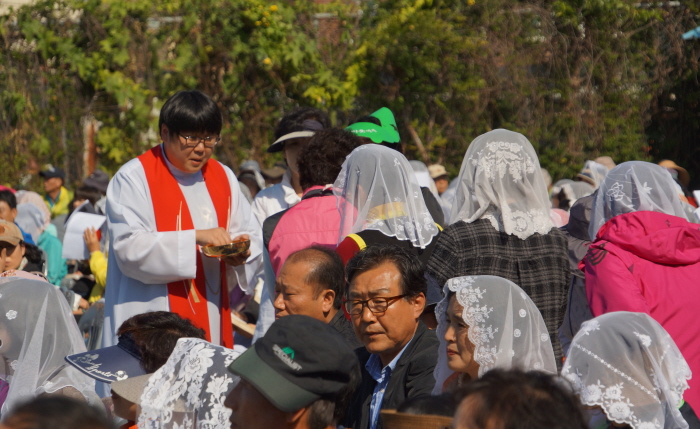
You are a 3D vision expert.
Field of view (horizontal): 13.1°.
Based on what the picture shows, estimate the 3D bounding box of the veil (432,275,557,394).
[{"bbox_3d":[0.338,0.289,7.100,0.300,0.310,0.280,-1,2,-31],"label":"veil"}]

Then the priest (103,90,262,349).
[{"bbox_3d":[-0.510,0.475,9.250,0.530,1.700,0.430,-1,2,-30],"label":"priest"}]

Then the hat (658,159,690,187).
[{"bbox_3d":[2.619,-0.336,25.000,0.360,0.190,0.350,-12,3,1],"label":"hat"}]

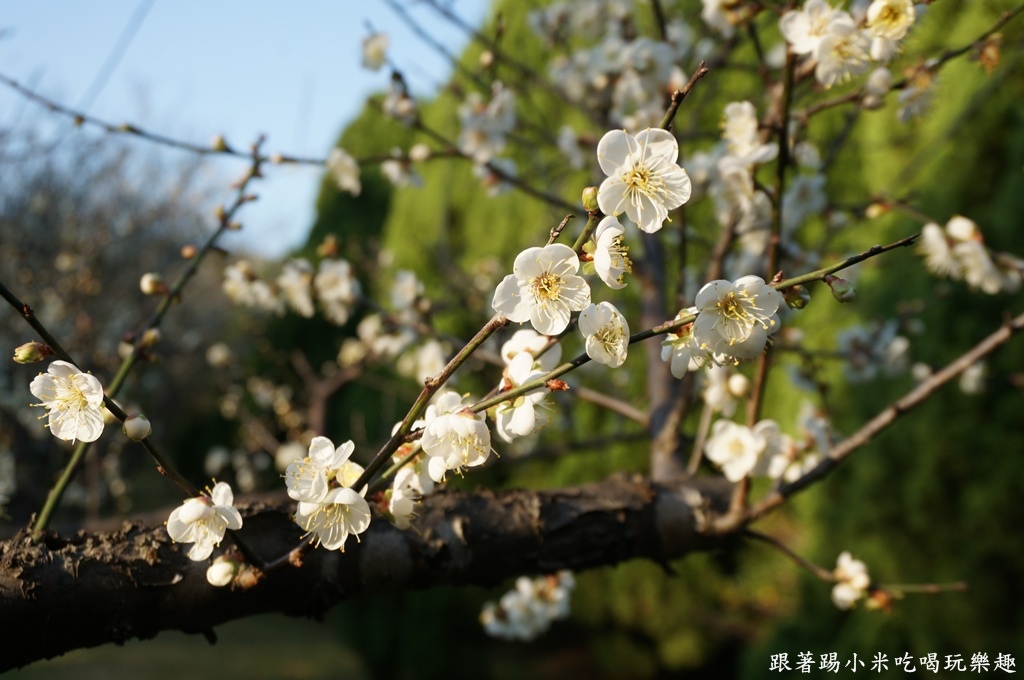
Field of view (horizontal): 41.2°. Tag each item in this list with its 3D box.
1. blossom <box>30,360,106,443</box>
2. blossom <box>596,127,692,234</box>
[{"bbox_3d":[-0.122,0.017,0.375,0.022,0.022,0.013,-3,7,31],"label":"blossom"},{"bbox_3d":[0.035,-0.042,0.360,0.025,0.028,0.012,1,5,-13],"label":"blossom"}]

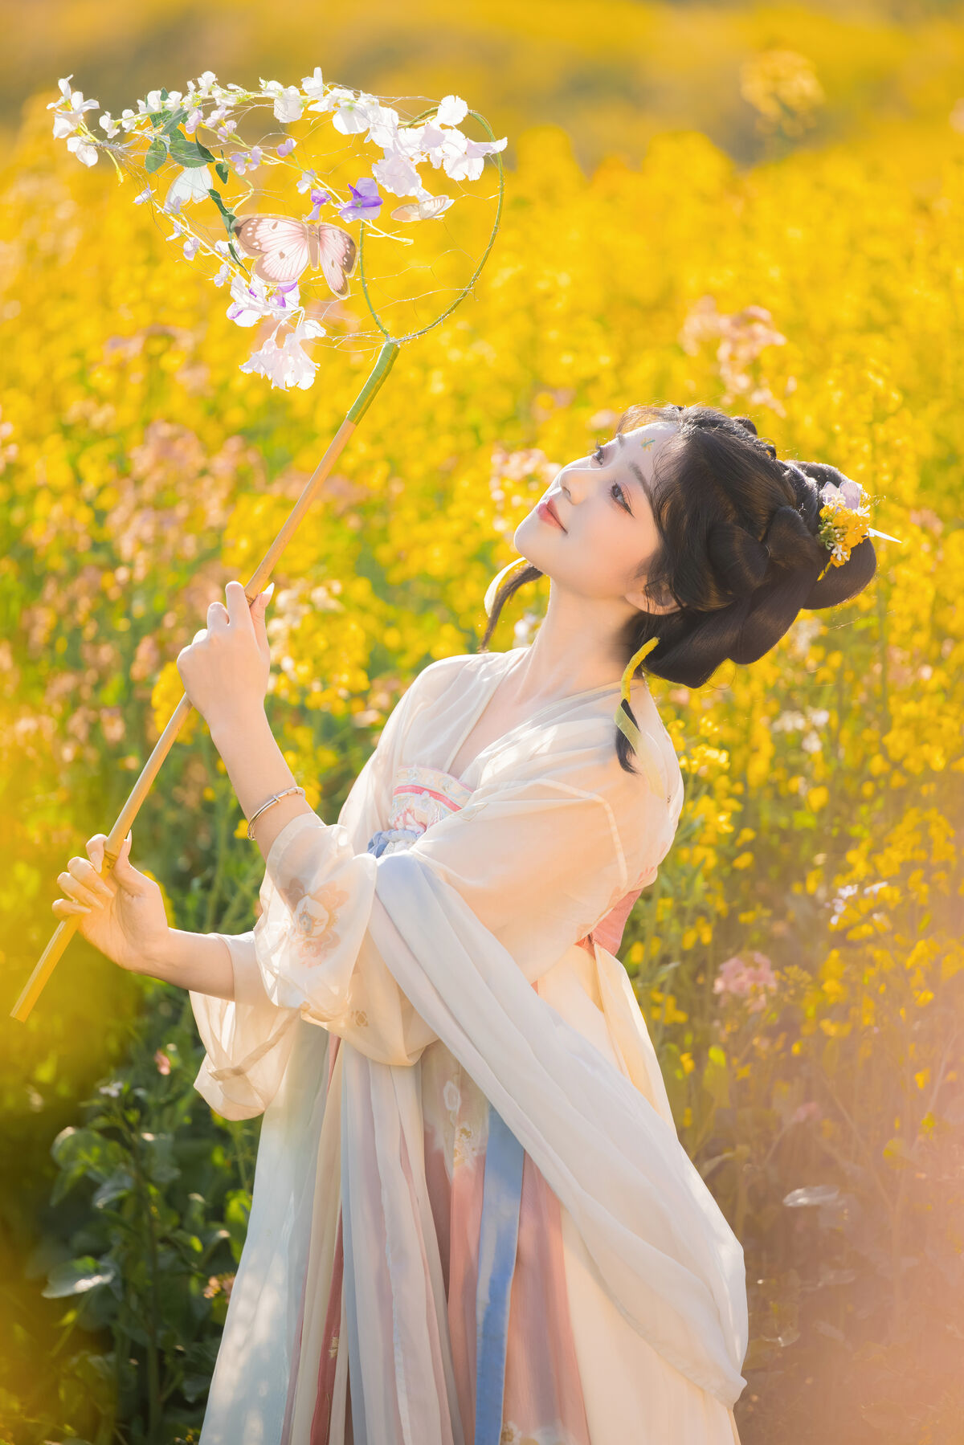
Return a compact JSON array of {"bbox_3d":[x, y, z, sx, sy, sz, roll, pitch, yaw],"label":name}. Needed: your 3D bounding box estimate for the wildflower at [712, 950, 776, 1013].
[{"bbox_3d":[0.268,0.263,7.600,0.064,0.062,0.062,0,4,0],"label":"wildflower"}]

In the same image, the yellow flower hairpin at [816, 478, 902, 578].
[{"bbox_3d":[0.342,-0.178,6.820,0.072,0.088,0.050,11,3,-20],"label":"yellow flower hairpin"}]

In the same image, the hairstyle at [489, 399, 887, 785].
[{"bbox_3d":[0.176,-0.123,6.820,0.300,0.290,0.250,34,15,-34],"label":"hairstyle"}]

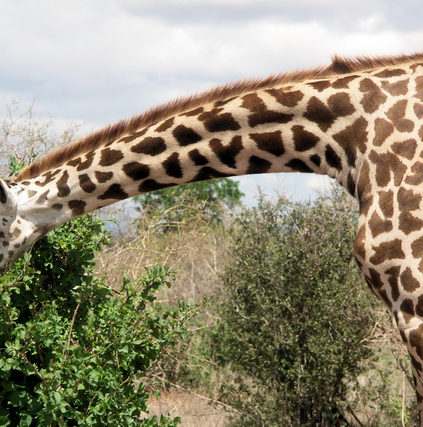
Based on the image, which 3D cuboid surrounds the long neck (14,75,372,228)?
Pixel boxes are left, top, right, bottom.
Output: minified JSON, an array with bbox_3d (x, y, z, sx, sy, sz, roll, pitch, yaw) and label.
[{"bbox_3d":[-0.066,-0.201,15.300,1.768,0.645,0.400,-12,0,0],"label":"long neck"}]

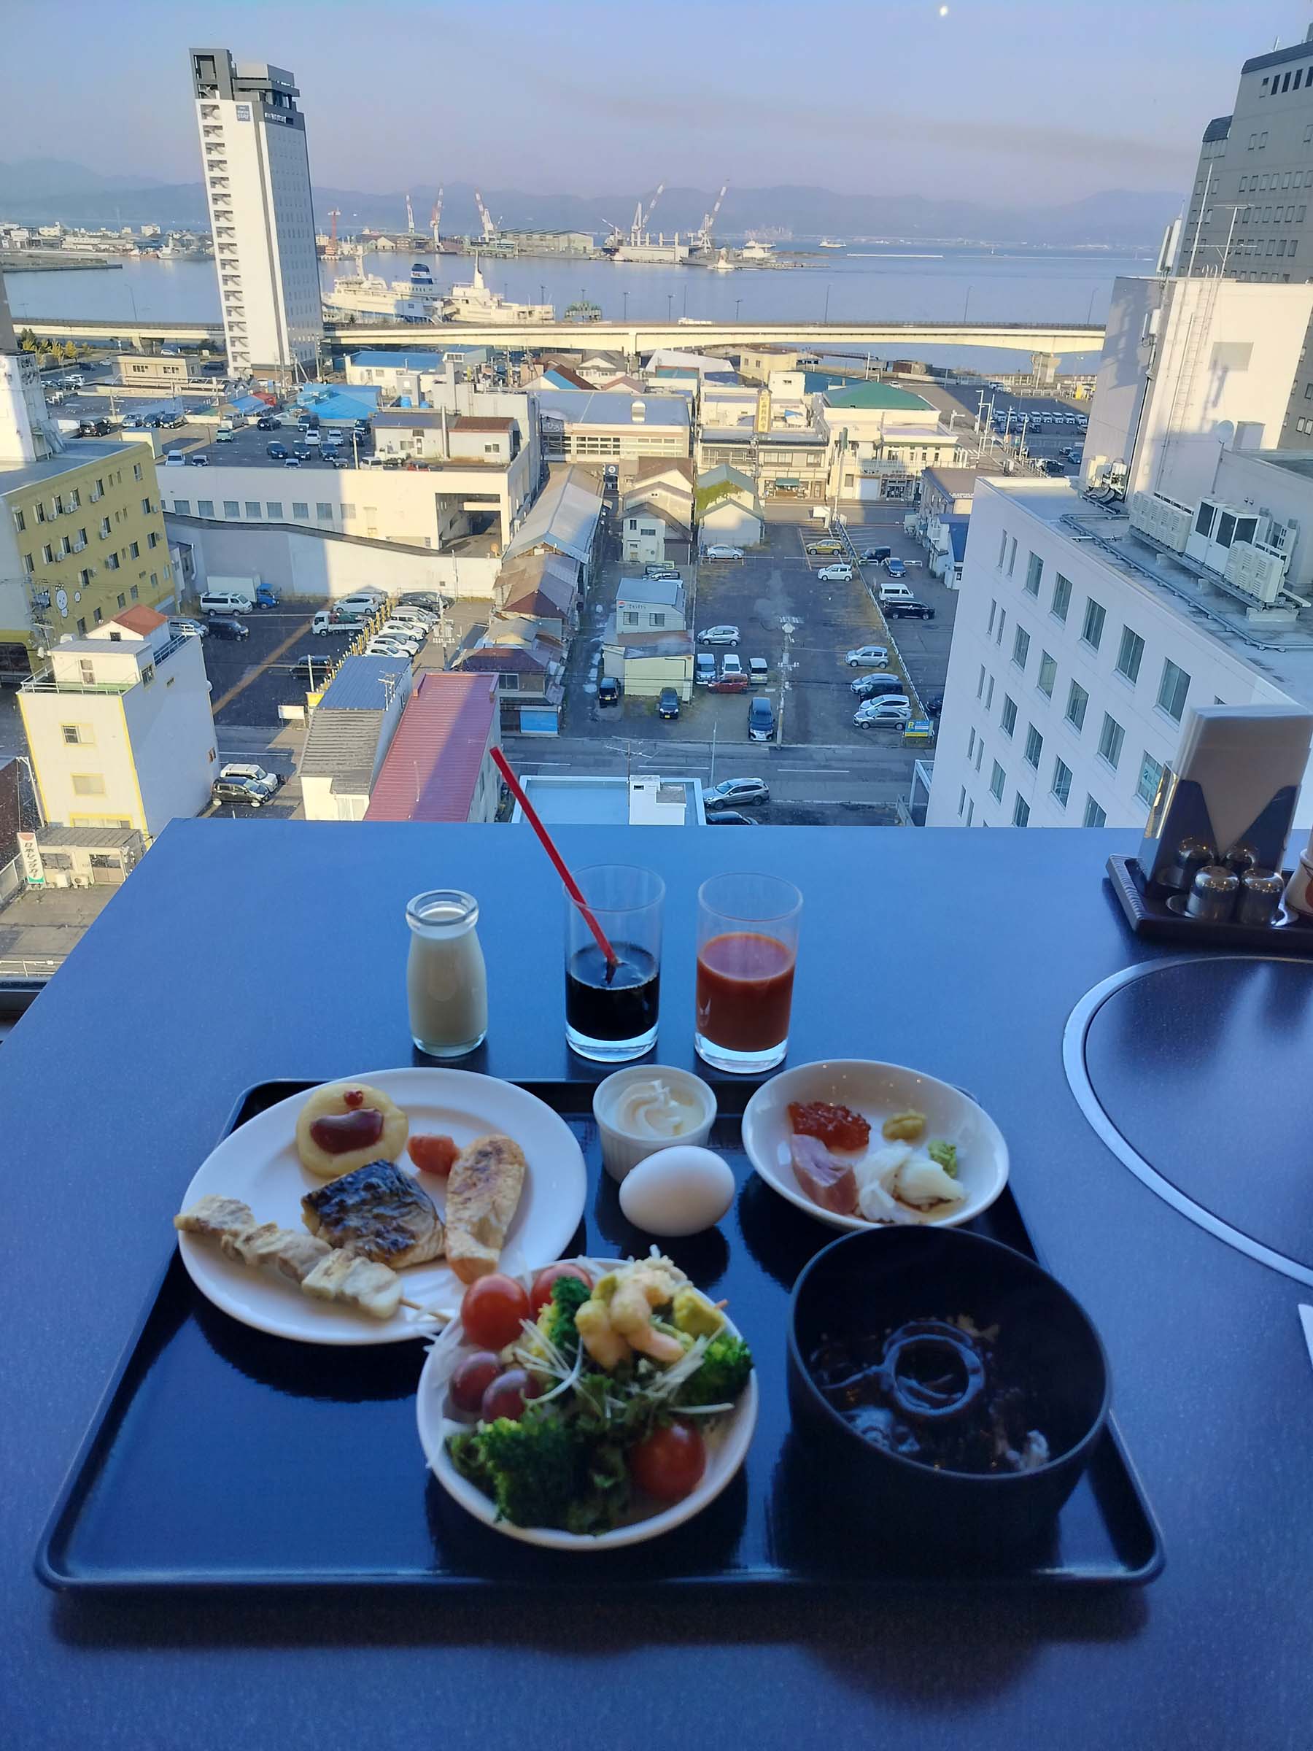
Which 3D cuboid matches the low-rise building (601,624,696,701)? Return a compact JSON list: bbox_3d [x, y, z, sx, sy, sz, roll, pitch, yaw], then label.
[{"bbox_3d":[-0.705,-17.956,102.359,7.407,3.856,6.190,2,28,0],"label":"low-rise building"}]

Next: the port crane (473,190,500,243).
[{"bbox_3d":[-231.230,-889.182,1648.741,33.468,74.071,15.000,2,28,0],"label":"port crane"}]

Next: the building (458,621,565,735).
[{"bbox_3d":[-10.790,-15.591,94.272,7.400,5.800,9.800,2,28,0],"label":"building"}]

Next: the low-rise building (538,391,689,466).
[{"bbox_3d":[-6.263,-67.230,187.441,22.831,9.944,30.441,2,28,0],"label":"low-rise building"}]

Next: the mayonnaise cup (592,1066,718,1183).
[{"bbox_3d":[-0.001,0.135,0.642,0.062,0.037,0.062,2,28,0],"label":"mayonnaise cup"}]

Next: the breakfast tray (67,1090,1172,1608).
[{"bbox_3d":[-0.022,0.197,0.577,0.419,0.020,0.294,1,28,-2],"label":"breakfast tray"}]

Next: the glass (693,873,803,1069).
[{"bbox_3d":[0.054,0.059,0.729,0.060,0.103,0.060,2,28,0],"label":"glass"}]

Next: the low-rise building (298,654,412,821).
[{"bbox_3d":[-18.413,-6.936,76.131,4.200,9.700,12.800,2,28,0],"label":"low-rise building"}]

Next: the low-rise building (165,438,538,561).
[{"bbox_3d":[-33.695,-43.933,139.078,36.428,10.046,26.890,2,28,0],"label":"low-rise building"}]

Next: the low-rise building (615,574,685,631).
[{"bbox_3d":[-0.529,-22.194,108.869,5.900,6.700,6.900,2,28,1],"label":"low-rise building"}]

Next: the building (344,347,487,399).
[{"bbox_3d":[-53.649,-111.602,270.384,27.397,7.103,17.250,6,28,7],"label":"building"}]

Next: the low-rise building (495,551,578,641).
[{"bbox_3d":[-11.518,-28.104,121.182,6.400,5.000,20.000,0,28,-3],"label":"low-rise building"}]

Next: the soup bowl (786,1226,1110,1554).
[{"bbox_3d":[0.111,0.207,0.484,0.119,0.065,0.119,1,28,-1],"label":"soup bowl"}]

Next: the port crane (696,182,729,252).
[{"bbox_3d":[71.049,-829.789,1539.894,43.501,86.630,15.000,2,28,0],"label":"port crane"}]

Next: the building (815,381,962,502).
[{"bbox_3d":[33.154,-65.646,181.645,18.500,13.400,27.000,2,28,0],"label":"building"}]

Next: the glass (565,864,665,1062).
[{"bbox_3d":[-0.027,0.054,0.750,0.061,0.107,0.061,2,28,0],"label":"glass"}]

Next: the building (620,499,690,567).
[{"bbox_3d":[0.089,-39.997,141.021,8.016,6.190,5.885,2,28,0],"label":"building"}]

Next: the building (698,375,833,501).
[{"bbox_3d":[15.108,-64.145,178.168,18.000,13.200,21.500,2,28,0],"label":"building"}]

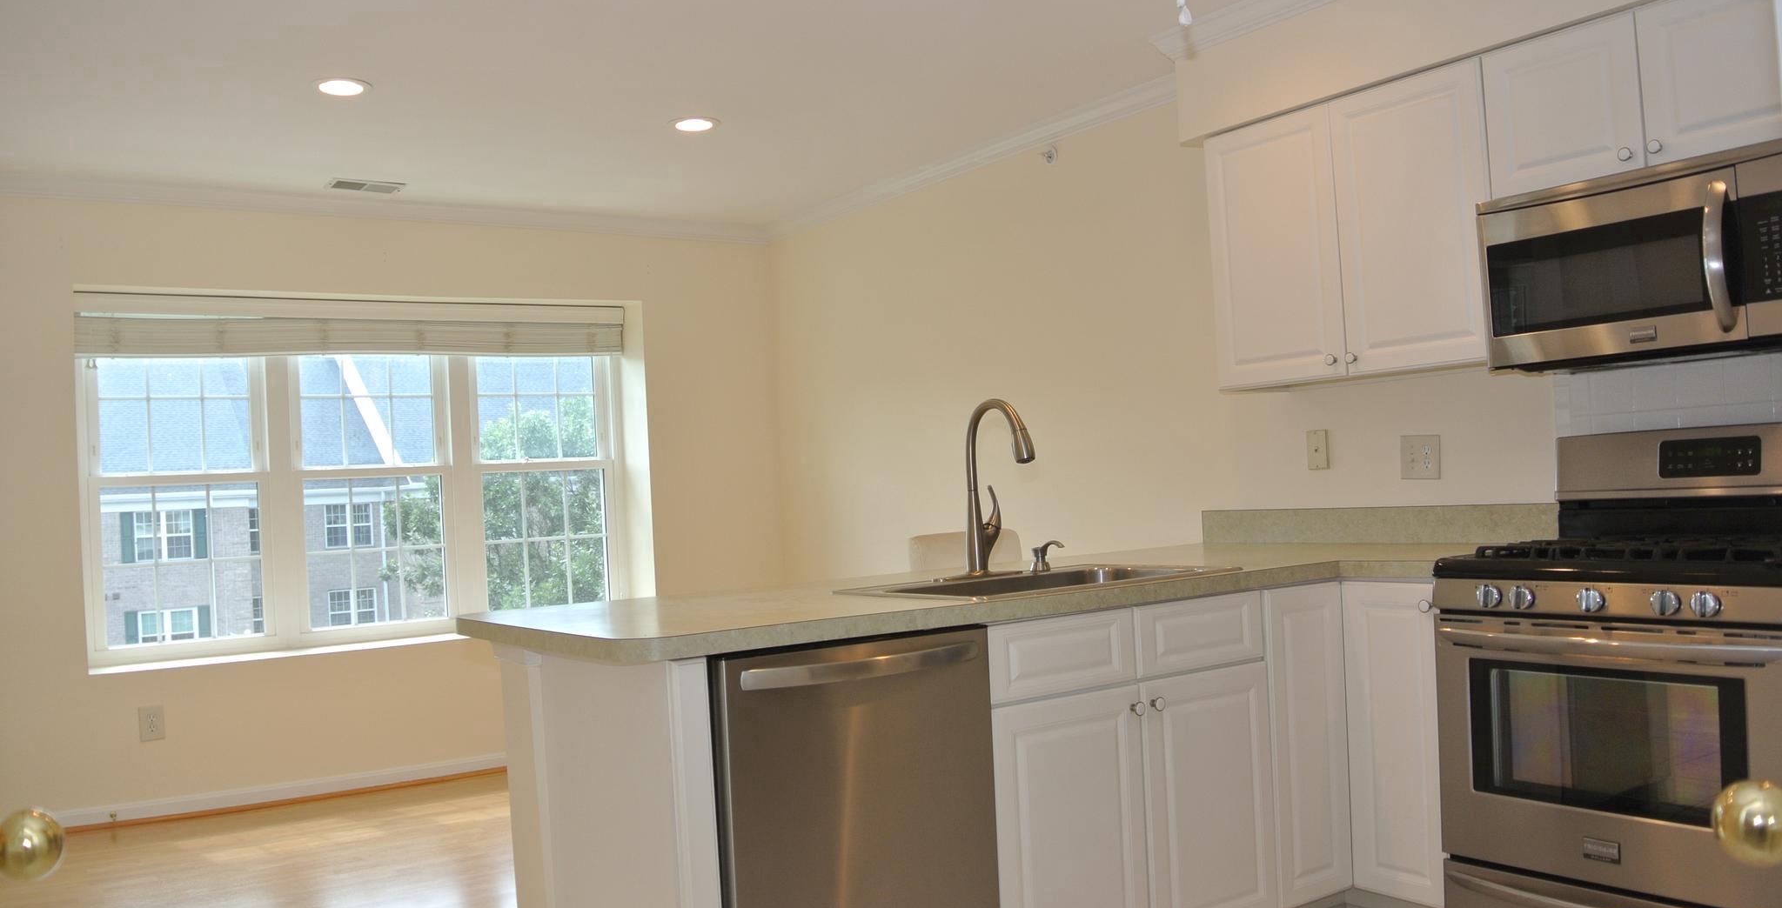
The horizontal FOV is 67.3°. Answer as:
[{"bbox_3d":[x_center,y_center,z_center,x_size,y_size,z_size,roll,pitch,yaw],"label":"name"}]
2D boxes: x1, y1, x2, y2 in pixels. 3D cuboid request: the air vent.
[{"bbox_3d":[-2.084,-1.062,5.319,0.290,0.022,0.155,-2,-2,-35],"label":"air vent"}]

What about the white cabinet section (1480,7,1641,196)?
[{"bbox_3d":[1.732,-0.829,3.295,0.327,0.368,0.373,-2,-2,-35],"label":"white cabinet section"}]

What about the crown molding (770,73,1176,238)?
[{"bbox_3d":[0.205,-1.152,5.491,0.067,0.075,2.983,-2,-2,-35],"label":"crown molding"}]

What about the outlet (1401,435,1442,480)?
[{"bbox_3d":[1.483,0.011,3.751,0.012,0.120,0.118,-2,-2,-35],"label":"outlet"}]

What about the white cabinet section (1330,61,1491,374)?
[{"bbox_3d":[1.504,-0.610,3.623,0.327,0.766,0.452,-2,-2,-35],"label":"white cabinet section"}]

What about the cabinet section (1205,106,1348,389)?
[{"bbox_3d":[1.244,-0.588,3.989,0.327,0.766,0.447,-2,-2,-35],"label":"cabinet section"}]

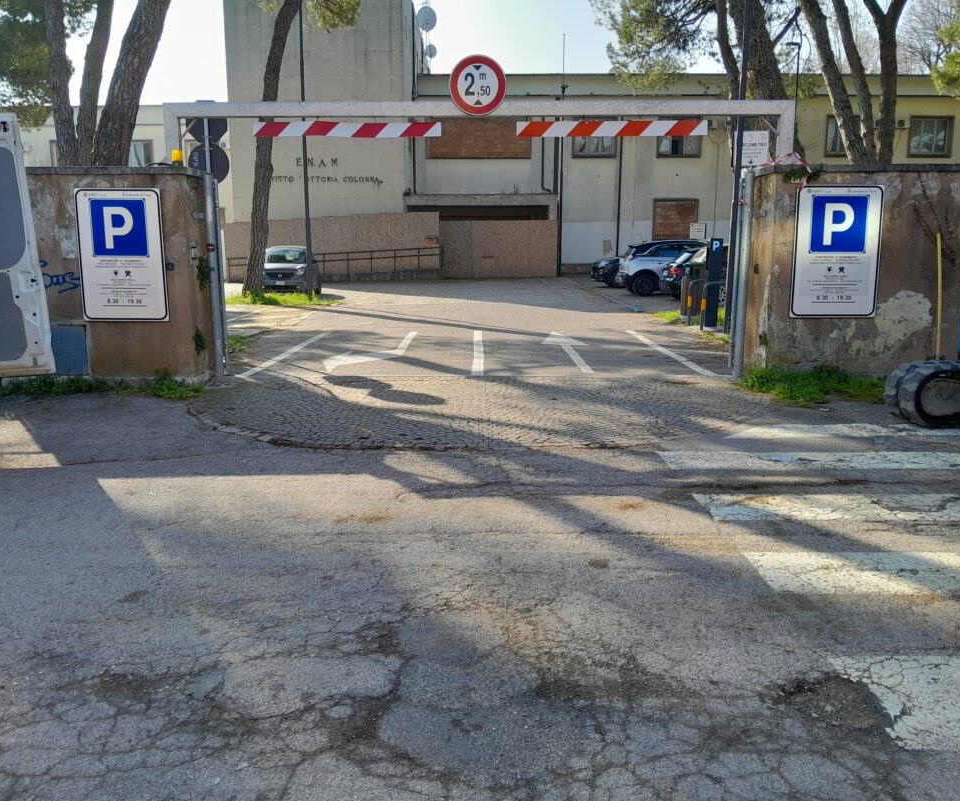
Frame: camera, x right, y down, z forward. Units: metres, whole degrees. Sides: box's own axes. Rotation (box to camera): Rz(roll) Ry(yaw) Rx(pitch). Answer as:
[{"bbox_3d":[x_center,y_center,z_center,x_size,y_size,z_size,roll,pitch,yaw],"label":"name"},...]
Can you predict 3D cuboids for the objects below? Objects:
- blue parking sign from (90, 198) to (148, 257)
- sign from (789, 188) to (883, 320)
[{"bbox_3d":[-3.851,-1.848,8.570,0.600,0.600,0.030,0,10,0],"label":"blue parking sign"},{"bbox_3d":[3.752,-1.564,8.420,0.910,1.400,0.030,0,10,0],"label":"sign"}]

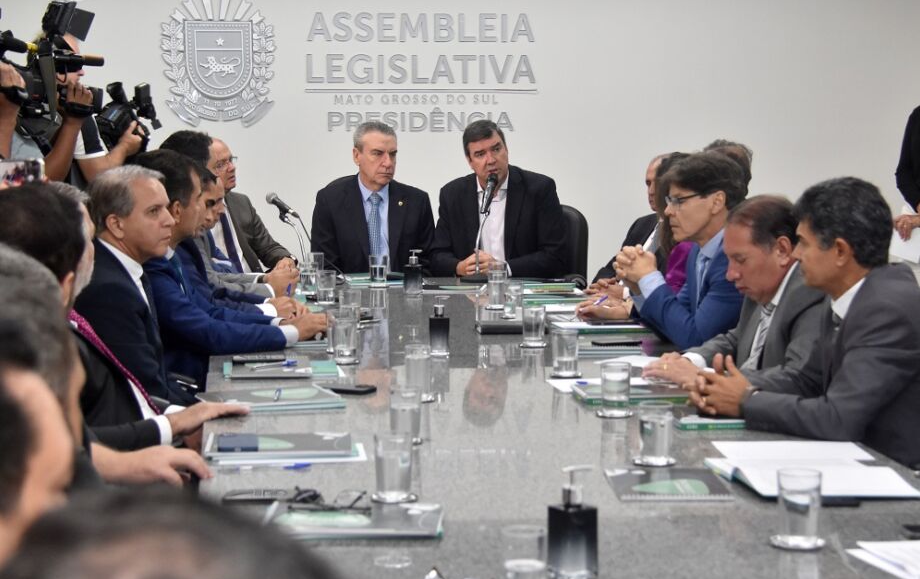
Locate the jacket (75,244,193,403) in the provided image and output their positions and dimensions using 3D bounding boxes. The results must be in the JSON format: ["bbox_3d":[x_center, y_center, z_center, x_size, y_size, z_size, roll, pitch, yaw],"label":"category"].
[{"bbox_3d":[-0.840,0.141,5.038,0.400,0.540,0.470,2,6,15],"label":"jacket"}]

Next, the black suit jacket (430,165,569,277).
[{"bbox_3d":[0.147,-0.130,7.456,0.550,0.680,0.450,0,6,1],"label":"black suit jacket"}]

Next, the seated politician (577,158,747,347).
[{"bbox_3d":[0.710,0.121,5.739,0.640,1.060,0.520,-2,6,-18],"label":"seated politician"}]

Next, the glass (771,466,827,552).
[{"bbox_3d":[0.544,0.352,3.091,0.079,0.119,0.079,0,6,0],"label":"glass"}]

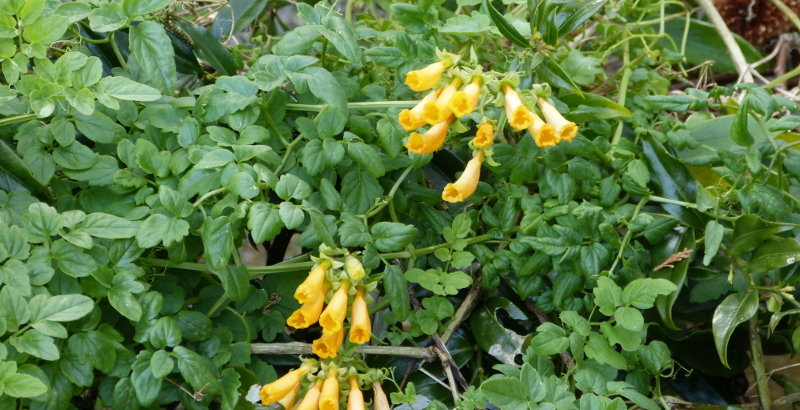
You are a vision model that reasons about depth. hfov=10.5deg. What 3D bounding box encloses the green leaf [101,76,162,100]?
[{"bbox_3d":[-0.131,-0.057,2.129,0.031,0.006,0.014,13,50,11],"label":"green leaf"}]

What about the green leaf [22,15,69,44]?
[{"bbox_3d":[-0.174,-0.087,2.149,0.024,0.006,0.014,-32,65,-17],"label":"green leaf"}]

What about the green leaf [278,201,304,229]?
[{"bbox_3d":[-0.054,0.005,2.160,0.012,0.006,0.016,-16,67,-7],"label":"green leaf"}]

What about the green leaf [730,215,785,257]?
[{"bbox_3d":[0.203,0.018,2.450,0.041,0.008,0.019,-22,57,-8],"label":"green leaf"}]

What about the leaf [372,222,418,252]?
[{"bbox_3d":[-0.002,0.014,2.081,0.022,0.015,0.006,-4,-23,-2],"label":"leaf"}]

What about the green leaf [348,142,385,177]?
[{"bbox_3d":[-0.020,-0.028,2.630,0.018,0.008,0.029,-38,72,-26],"label":"green leaf"}]

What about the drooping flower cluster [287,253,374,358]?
[{"bbox_3d":[-0.034,0.049,2.130,0.043,0.050,0.042,0,20,0],"label":"drooping flower cluster"}]

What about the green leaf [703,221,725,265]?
[{"bbox_3d":[0.159,0.019,2.200,0.010,0.024,0.006,9,-9,16],"label":"green leaf"}]

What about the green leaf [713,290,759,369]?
[{"bbox_3d":[0.170,0.064,2.200,0.017,0.042,0.006,13,-13,22],"label":"green leaf"}]

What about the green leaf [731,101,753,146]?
[{"bbox_3d":[0.193,-0.046,2.450,0.013,0.028,0.007,0,-18,18],"label":"green leaf"}]

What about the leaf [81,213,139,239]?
[{"bbox_3d":[-0.159,0.012,2.370,0.033,0.005,0.016,5,53,3],"label":"leaf"}]

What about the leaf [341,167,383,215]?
[{"bbox_3d":[-0.023,-0.008,2.645,0.025,0.030,0.009,-5,-21,-2],"label":"leaf"}]

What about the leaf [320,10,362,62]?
[{"bbox_3d":[-0.029,-0.081,2.146,0.015,0.008,0.029,-36,73,-29],"label":"leaf"}]

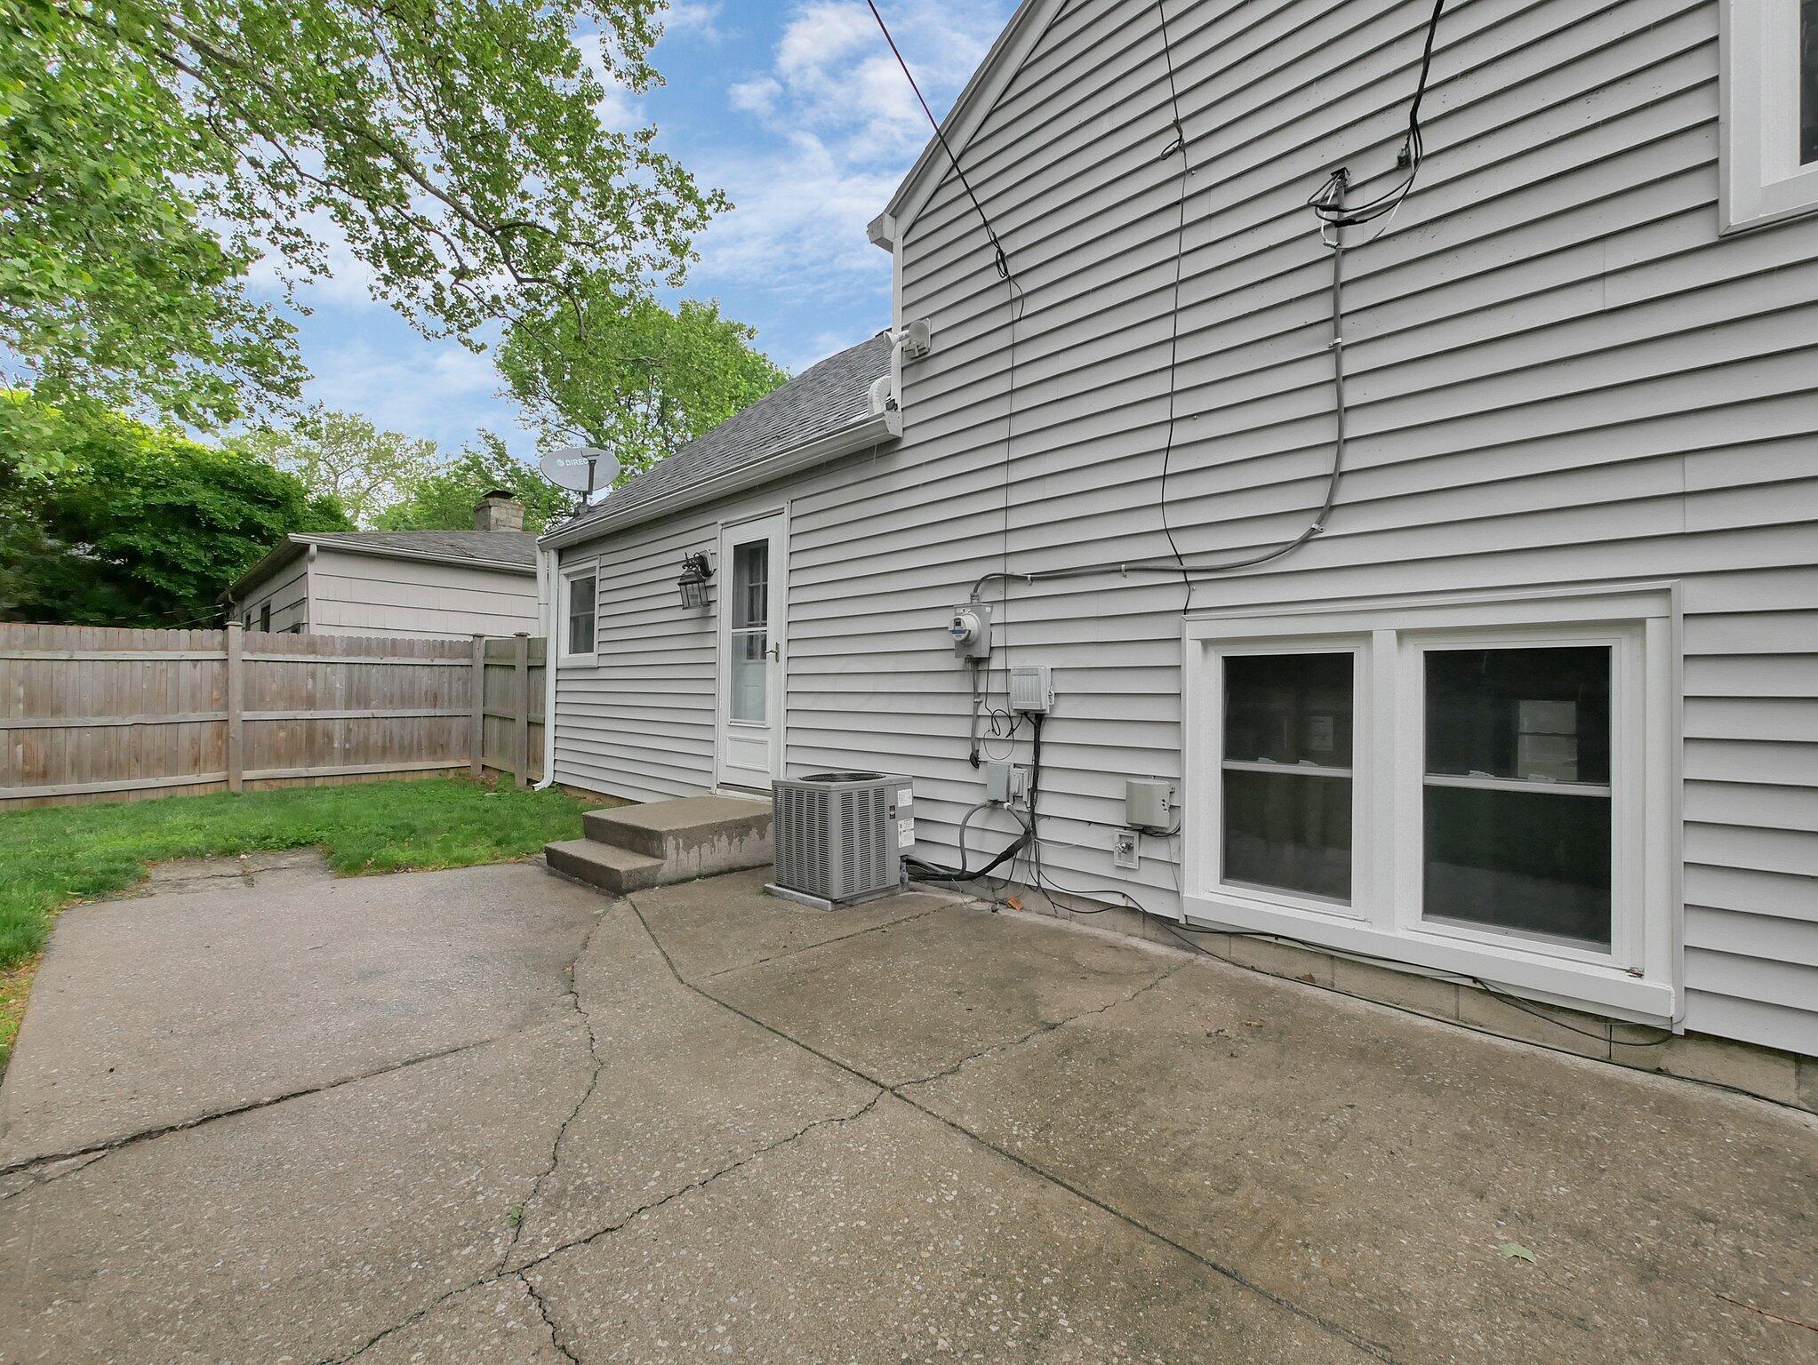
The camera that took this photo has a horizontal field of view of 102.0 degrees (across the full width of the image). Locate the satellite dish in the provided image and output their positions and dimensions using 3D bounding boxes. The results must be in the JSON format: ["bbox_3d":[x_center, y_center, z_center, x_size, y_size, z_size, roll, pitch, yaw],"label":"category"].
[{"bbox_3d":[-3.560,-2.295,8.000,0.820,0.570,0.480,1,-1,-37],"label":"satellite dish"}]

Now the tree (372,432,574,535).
[{"bbox_3d":[-13.387,-2.960,23.000,7.500,9.200,7.500,0,-2,43],"label":"tree"}]

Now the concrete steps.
[{"bbox_3d":[-1.741,1.136,5.334,1.200,0.370,1.250,-1,-1,43],"label":"concrete steps"}]

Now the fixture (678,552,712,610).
[{"bbox_3d":[-1.760,-0.837,6.050,0.230,0.490,0.280,0,-1,43],"label":"fixture"}]

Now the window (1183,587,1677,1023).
[{"bbox_3d":[1.829,0.377,2.833,1.540,1.370,0.120,0,-1,43],"label":"window"}]

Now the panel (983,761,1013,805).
[{"bbox_3d":[0.507,0.550,4.047,0.140,0.213,0.075,0,-2,43],"label":"panel"}]

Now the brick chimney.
[{"bbox_3d":[-8.927,-3.679,16.000,0.850,1.100,0.670,0,-1,43],"label":"brick chimney"}]

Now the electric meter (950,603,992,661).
[{"bbox_3d":[0.332,-0.286,4.164,0.195,0.300,0.185,0,-2,43],"label":"electric meter"}]

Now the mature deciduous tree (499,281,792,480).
[{"bbox_3d":[-7.383,-4.680,21.069,8.600,12.300,8.400,1,-1,0],"label":"mature deciduous tree"}]

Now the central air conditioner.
[{"bbox_3d":[-0.387,0.896,4.408,0.600,0.635,0.590,0,-2,-44],"label":"central air conditioner"}]

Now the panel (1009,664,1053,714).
[{"bbox_3d":[0.641,0.043,3.879,0.200,0.250,0.085,0,-1,43],"label":"panel"}]

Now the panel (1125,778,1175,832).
[{"bbox_3d":[1.137,0.567,3.453,0.212,0.215,0.080,0,-2,43],"label":"panel"}]

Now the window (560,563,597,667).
[{"bbox_3d":[-3.568,-0.729,7.982,0.980,1.150,0.110,0,-1,43],"label":"window"}]

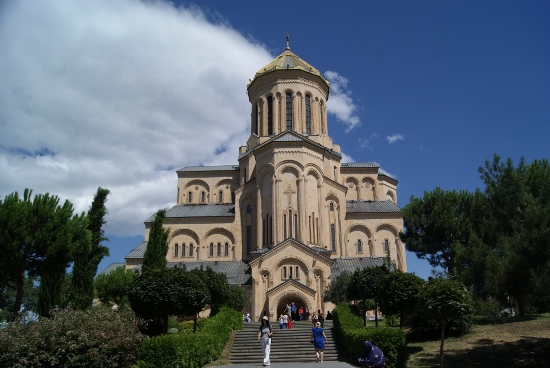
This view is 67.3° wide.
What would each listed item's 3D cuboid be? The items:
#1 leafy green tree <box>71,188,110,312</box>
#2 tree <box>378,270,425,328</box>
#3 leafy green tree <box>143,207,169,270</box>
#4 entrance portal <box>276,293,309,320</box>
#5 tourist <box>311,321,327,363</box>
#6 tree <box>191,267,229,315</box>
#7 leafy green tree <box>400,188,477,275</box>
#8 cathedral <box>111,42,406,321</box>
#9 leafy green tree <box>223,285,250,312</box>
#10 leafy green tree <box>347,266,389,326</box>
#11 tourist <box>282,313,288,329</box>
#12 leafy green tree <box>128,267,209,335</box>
[{"bbox_3d":[-12.114,4.827,26.926,2.600,9.828,2.600,-1,-18,0],"label":"leafy green tree"},{"bbox_3d":[5.973,5.565,19.184,2.162,3.044,2.162,-1,-18,0],"label":"tree"},{"bbox_3d":[-9.443,6.433,32.696,2.079,9.296,2.079,-1,-18,0],"label":"leafy green tree"},{"bbox_3d":[2.899,19.939,67.116,5.895,4.780,2.000,-2,-18,2],"label":"entrance portal"},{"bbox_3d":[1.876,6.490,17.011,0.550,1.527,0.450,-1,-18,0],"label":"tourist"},{"bbox_3d":[-4.019,6.079,21.506,3.000,3.524,3.000,-1,-18,0],"label":"tree"},{"bbox_3d":[13.102,5.334,32.903,6.069,10.416,6.069,-1,-18,0],"label":"leafy green tree"},{"bbox_3d":[-4.293,-5.583,111.416,67.000,81.737,60.000,-2,-18,2],"label":"cathedral"},{"bbox_3d":[-3.119,8.447,28.827,2.800,2.790,2.800,-1,-18,0],"label":"leafy green tree"},{"bbox_3d":[4.798,5.854,20.992,2.208,3.278,2.208,-1,-18,0],"label":"leafy green tree"},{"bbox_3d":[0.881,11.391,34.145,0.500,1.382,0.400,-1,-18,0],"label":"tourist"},{"bbox_3d":[-4.466,5.218,17.054,3.375,3.581,3.375,-1,-18,0],"label":"leafy green tree"}]

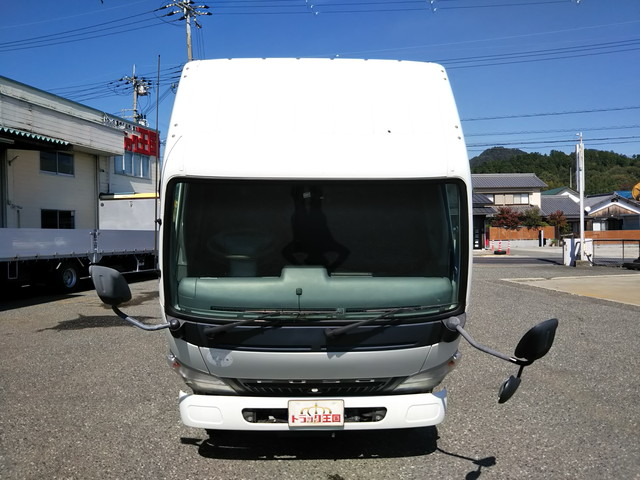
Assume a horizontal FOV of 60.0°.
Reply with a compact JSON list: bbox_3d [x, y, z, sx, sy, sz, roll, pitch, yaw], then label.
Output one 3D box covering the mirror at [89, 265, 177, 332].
[{"bbox_3d":[-1.020,0.280,3.080,0.320,0.360,0.500,-1,1,0],"label":"mirror"}]

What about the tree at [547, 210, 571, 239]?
[{"bbox_3d":[21.900,-1.050,51.000,2.300,3.300,2.200,-1,1,0],"label":"tree"}]

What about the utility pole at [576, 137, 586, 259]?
[{"bbox_3d":[12.500,-2.080,26.500,0.450,6.100,0.450,-1,1,0],"label":"utility pole"}]

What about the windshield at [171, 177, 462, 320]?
[{"bbox_3d":[-0.030,0.045,3.470,1.890,0.870,0.270,-1,1,0],"label":"windshield"}]

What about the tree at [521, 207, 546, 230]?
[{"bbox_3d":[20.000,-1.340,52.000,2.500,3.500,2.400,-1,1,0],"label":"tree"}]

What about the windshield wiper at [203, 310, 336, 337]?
[{"bbox_3d":[-0.310,0.510,3.370,0.820,0.170,0.120,-1,1,0],"label":"windshield wiper"}]

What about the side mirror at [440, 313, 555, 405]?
[{"bbox_3d":[1.000,0.630,3.060,0.380,0.460,0.500,-1,1,0],"label":"side mirror"}]

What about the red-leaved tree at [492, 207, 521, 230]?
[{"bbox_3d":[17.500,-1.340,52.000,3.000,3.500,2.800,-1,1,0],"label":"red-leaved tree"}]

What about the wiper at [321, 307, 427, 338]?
[{"bbox_3d":[0.340,0.500,3.390,0.630,0.190,0.120,-1,1,0],"label":"wiper"}]

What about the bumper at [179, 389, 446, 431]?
[{"bbox_3d":[-0.045,1.040,3.400,1.630,0.240,0.250,-1,1,0],"label":"bumper"}]

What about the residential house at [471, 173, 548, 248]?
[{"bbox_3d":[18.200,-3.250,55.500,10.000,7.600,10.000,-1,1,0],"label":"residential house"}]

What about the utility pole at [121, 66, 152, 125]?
[{"bbox_3d":[-13.300,-5.700,40.000,2.000,13.500,1.400,-1,1,0],"label":"utility pole"}]

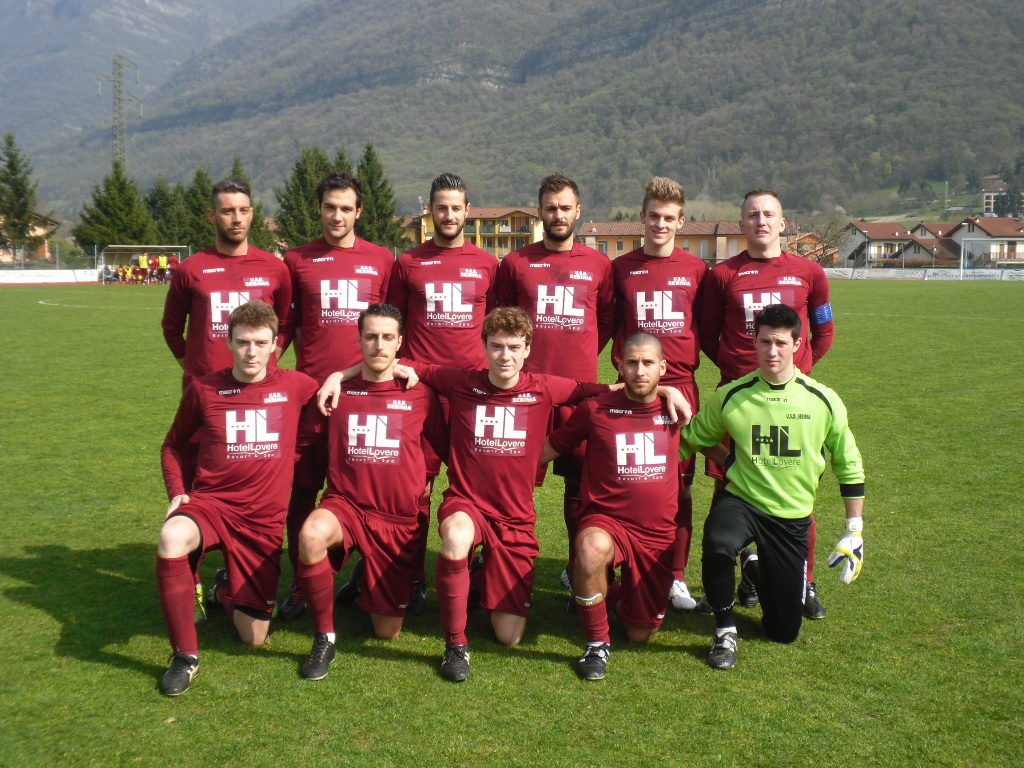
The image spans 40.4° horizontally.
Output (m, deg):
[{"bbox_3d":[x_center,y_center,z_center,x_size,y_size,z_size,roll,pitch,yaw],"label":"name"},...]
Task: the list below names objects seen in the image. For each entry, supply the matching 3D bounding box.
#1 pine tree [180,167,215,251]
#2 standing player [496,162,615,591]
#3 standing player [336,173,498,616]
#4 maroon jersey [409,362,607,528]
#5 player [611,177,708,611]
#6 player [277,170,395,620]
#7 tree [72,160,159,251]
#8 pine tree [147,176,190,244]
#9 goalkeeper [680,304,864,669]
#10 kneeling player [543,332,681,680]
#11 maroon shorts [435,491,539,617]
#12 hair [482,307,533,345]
[{"bbox_3d":[-21.422,-11.100,96.390,2.900,7.578,2.900,0,5,0],"label":"pine tree"},{"bbox_3d":[0.180,0.038,5.764,0.500,1.795,0.340,0,5,0],"label":"standing player"},{"bbox_3d":[-0.282,0.038,5.731,0.500,1.802,0.340,0,5,-2],"label":"standing player"},{"bbox_3d":[-0.017,0.243,5.335,0.760,0.623,0.320,0,5,-4],"label":"maroon jersey"},{"bbox_3d":[0.627,0.034,5.908,0.480,1.810,0.340,0,5,0],"label":"player"},{"bbox_3d":[-0.724,0.036,5.798,0.500,1.826,0.340,-1,5,-8],"label":"player"},{"bbox_3d":[-27.764,-11.550,97.351,6.100,8.113,6.100,0,5,0],"label":"tree"},{"bbox_3d":[-25.439,-11.599,102.368,3.900,7.290,3.900,0,5,0],"label":"pine tree"},{"bbox_3d":[1.012,0.333,5.367,0.690,1.276,0.950,0,5,3],"label":"goalkeeper"},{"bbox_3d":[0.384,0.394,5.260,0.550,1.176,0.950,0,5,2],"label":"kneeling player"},{"bbox_3d":[-0.088,0.643,5.191,0.360,0.449,0.470,0,5,1],"label":"maroon shorts"},{"bbox_3d":[-0.017,-0.208,5.235,0.183,0.168,0.210,0,5,-2],"label":"hair"}]

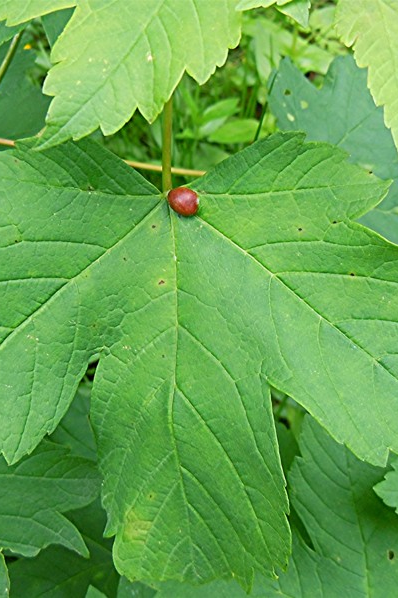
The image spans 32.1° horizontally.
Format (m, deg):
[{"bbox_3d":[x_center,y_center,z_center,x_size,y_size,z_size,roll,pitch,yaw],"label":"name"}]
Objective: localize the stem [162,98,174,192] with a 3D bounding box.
[{"bbox_3d":[-0.011,-0.058,0.255,0.004,0.004,0.039,-1,68,0],"label":"stem"}]

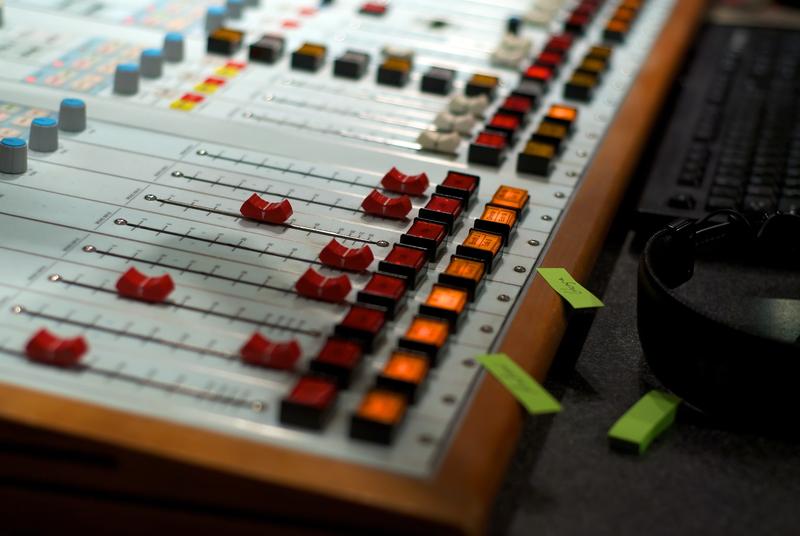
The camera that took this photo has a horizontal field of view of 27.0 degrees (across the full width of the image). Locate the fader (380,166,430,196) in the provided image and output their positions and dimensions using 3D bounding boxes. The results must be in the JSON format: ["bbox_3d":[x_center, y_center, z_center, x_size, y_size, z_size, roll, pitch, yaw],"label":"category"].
[{"bbox_3d":[0.003,-0.045,0.862,0.023,0.008,0.012,11,25,12],"label":"fader"}]

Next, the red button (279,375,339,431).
[{"bbox_3d":[-0.035,0.052,0.644,0.016,0.010,0.023,11,25,12],"label":"red button"}]

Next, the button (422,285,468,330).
[{"bbox_3d":[0.020,0.018,0.730,0.016,0.009,0.021,11,25,12],"label":"button"}]

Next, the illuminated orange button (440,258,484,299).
[{"bbox_3d":[0.029,0.005,0.763,0.016,0.010,0.023,11,25,12],"label":"illuminated orange button"}]

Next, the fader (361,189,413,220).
[{"bbox_3d":[-0.007,-0.033,0.846,0.024,0.010,0.010,11,25,12],"label":"fader"}]

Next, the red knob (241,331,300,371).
[{"bbox_3d":[-0.053,0.033,0.675,0.023,0.008,0.012,11,25,12],"label":"red knob"}]

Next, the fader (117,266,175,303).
[{"bbox_3d":[-0.112,0.007,0.734,0.024,0.010,0.010,11,25,12],"label":"fader"}]

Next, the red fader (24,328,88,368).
[{"bbox_3d":[-0.137,0.032,0.663,0.023,0.010,0.011,11,25,12],"label":"red fader"}]

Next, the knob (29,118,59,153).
[{"bbox_3d":[-0.185,-0.069,0.869,0.015,0.014,0.015,5,24,-2],"label":"knob"}]

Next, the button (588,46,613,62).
[{"bbox_3d":[0.134,-0.141,1.121,0.017,0.010,0.021,11,25,12],"label":"button"}]

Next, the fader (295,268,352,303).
[{"bbox_3d":[-0.034,0.007,0.751,0.024,0.010,0.010,11,25,12],"label":"fader"}]

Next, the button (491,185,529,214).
[{"bbox_3d":[0.059,-0.035,0.869,0.017,0.010,0.021,11,25,12],"label":"button"}]

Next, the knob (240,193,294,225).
[{"bbox_3d":[-0.066,-0.029,0.825,0.024,0.010,0.010,11,25,12],"label":"knob"}]

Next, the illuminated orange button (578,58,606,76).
[{"bbox_3d":[0.122,-0.126,1.074,0.016,0.010,0.023,11,25,12],"label":"illuminated orange button"}]

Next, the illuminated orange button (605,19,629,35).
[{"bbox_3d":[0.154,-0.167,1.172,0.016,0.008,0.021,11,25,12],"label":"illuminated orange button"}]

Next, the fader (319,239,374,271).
[{"bbox_3d":[-0.025,-0.006,0.782,0.024,0.010,0.010,11,25,12],"label":"fader"}]

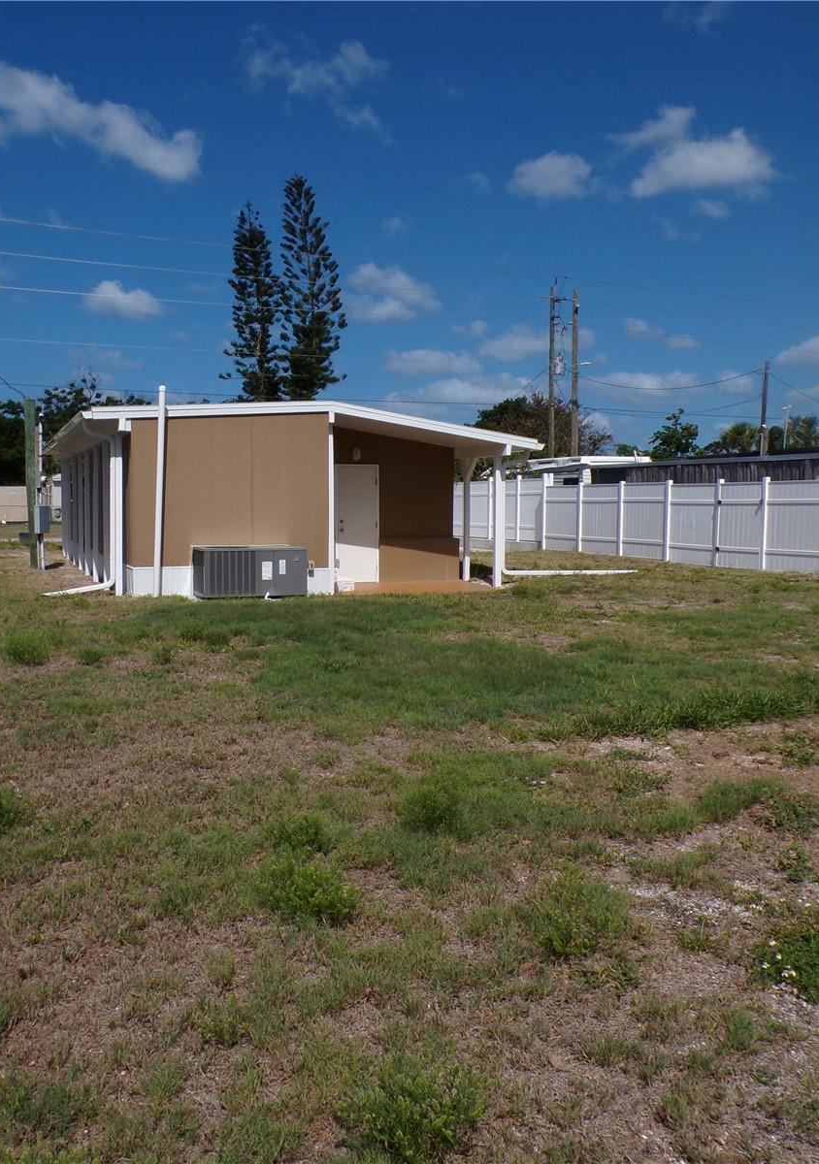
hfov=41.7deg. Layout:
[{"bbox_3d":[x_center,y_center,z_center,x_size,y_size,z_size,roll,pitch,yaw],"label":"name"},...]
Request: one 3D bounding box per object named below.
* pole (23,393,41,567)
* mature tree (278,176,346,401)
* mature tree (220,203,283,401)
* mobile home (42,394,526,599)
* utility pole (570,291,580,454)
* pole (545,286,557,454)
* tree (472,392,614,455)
[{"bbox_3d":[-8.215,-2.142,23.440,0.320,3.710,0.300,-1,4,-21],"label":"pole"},{"bbox_3d":[-5.278,-12.526,59.266,3.900,19.289,3.900,-1,4,-21],"label":"mature tree"},{"bbox_3d":[-8.586,-11.802,59.319,3.600,17.771,3.600,-1,4,-21],"label":"mature tree"},{"bbox_3d":[-3.661,-1.856,23.655,7.730,3.100,13.750,-1,4,-21],"label":"mobile home"},{"bbox_3d":[6.829,-7.017,45.112,0.330,10.444,0.330,-1,4,-21],"label":"utility pole"},{"bbox_3d":[5.843,-7.145,45.103,0.330,10.682,0.330,-1,4,-21],"label":"pole"},{"bbox_3d":[6.803,-6.195,55.696,7.200,7.305,6.500,-1,4,-21],"label":"tree"}]

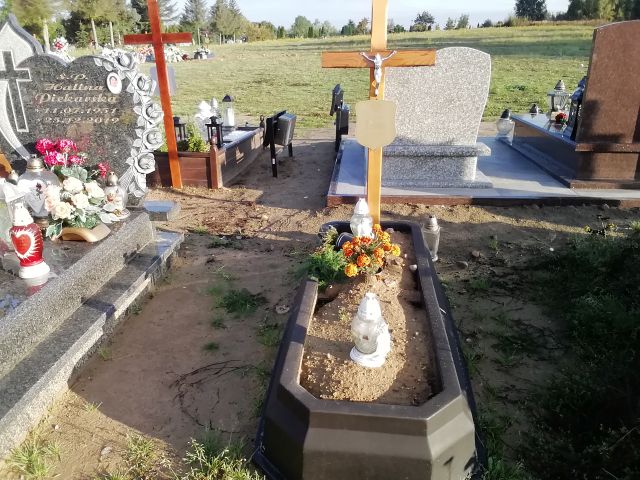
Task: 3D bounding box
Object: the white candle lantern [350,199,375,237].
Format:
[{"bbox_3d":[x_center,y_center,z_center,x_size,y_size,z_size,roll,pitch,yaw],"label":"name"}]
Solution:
[{"bbox_3d":[0.283,-0.126,3.267,0.150,0.283,0.150,1,21,4],"label":"white candle lantern"}]

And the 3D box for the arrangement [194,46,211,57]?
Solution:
[{"bbox_3d":[-7.490,-11.952,33.000,0.950,0.720,0.700,1,21,4],"label":"arrangement"}]

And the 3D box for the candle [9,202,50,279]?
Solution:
[{"bbox_3d":[-1.386,-0.005,2.447,0.145,0.348,0.145,-13,24,-29],"label":"candle"}]

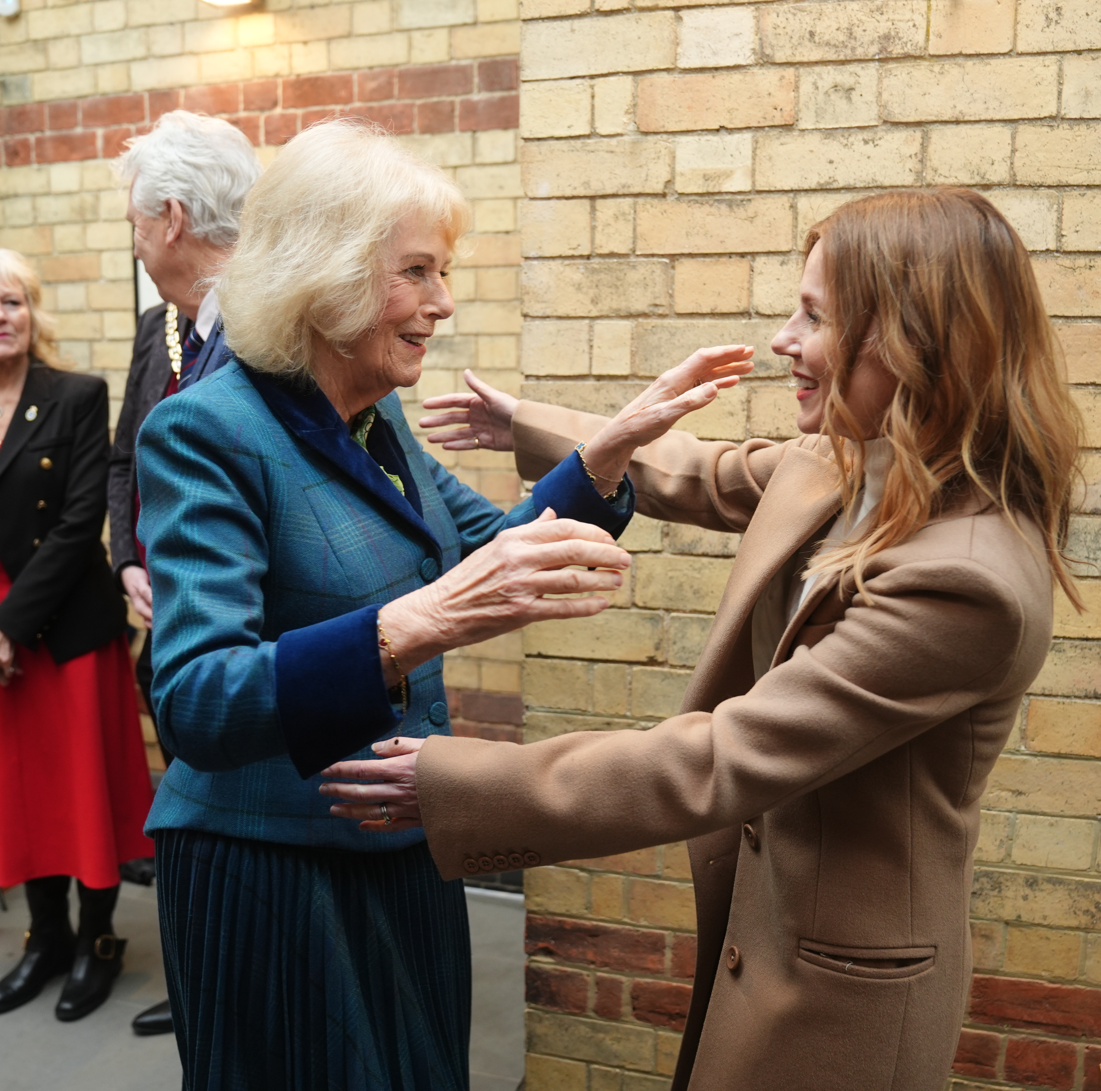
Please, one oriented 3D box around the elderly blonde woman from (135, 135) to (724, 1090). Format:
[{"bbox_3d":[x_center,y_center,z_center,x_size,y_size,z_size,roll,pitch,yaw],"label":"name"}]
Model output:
[{"bbox_3d":[-0.113,0.399,1.187,0.640,1.680,0.550,3,9,15],"label":"elderly blonde woman"}]

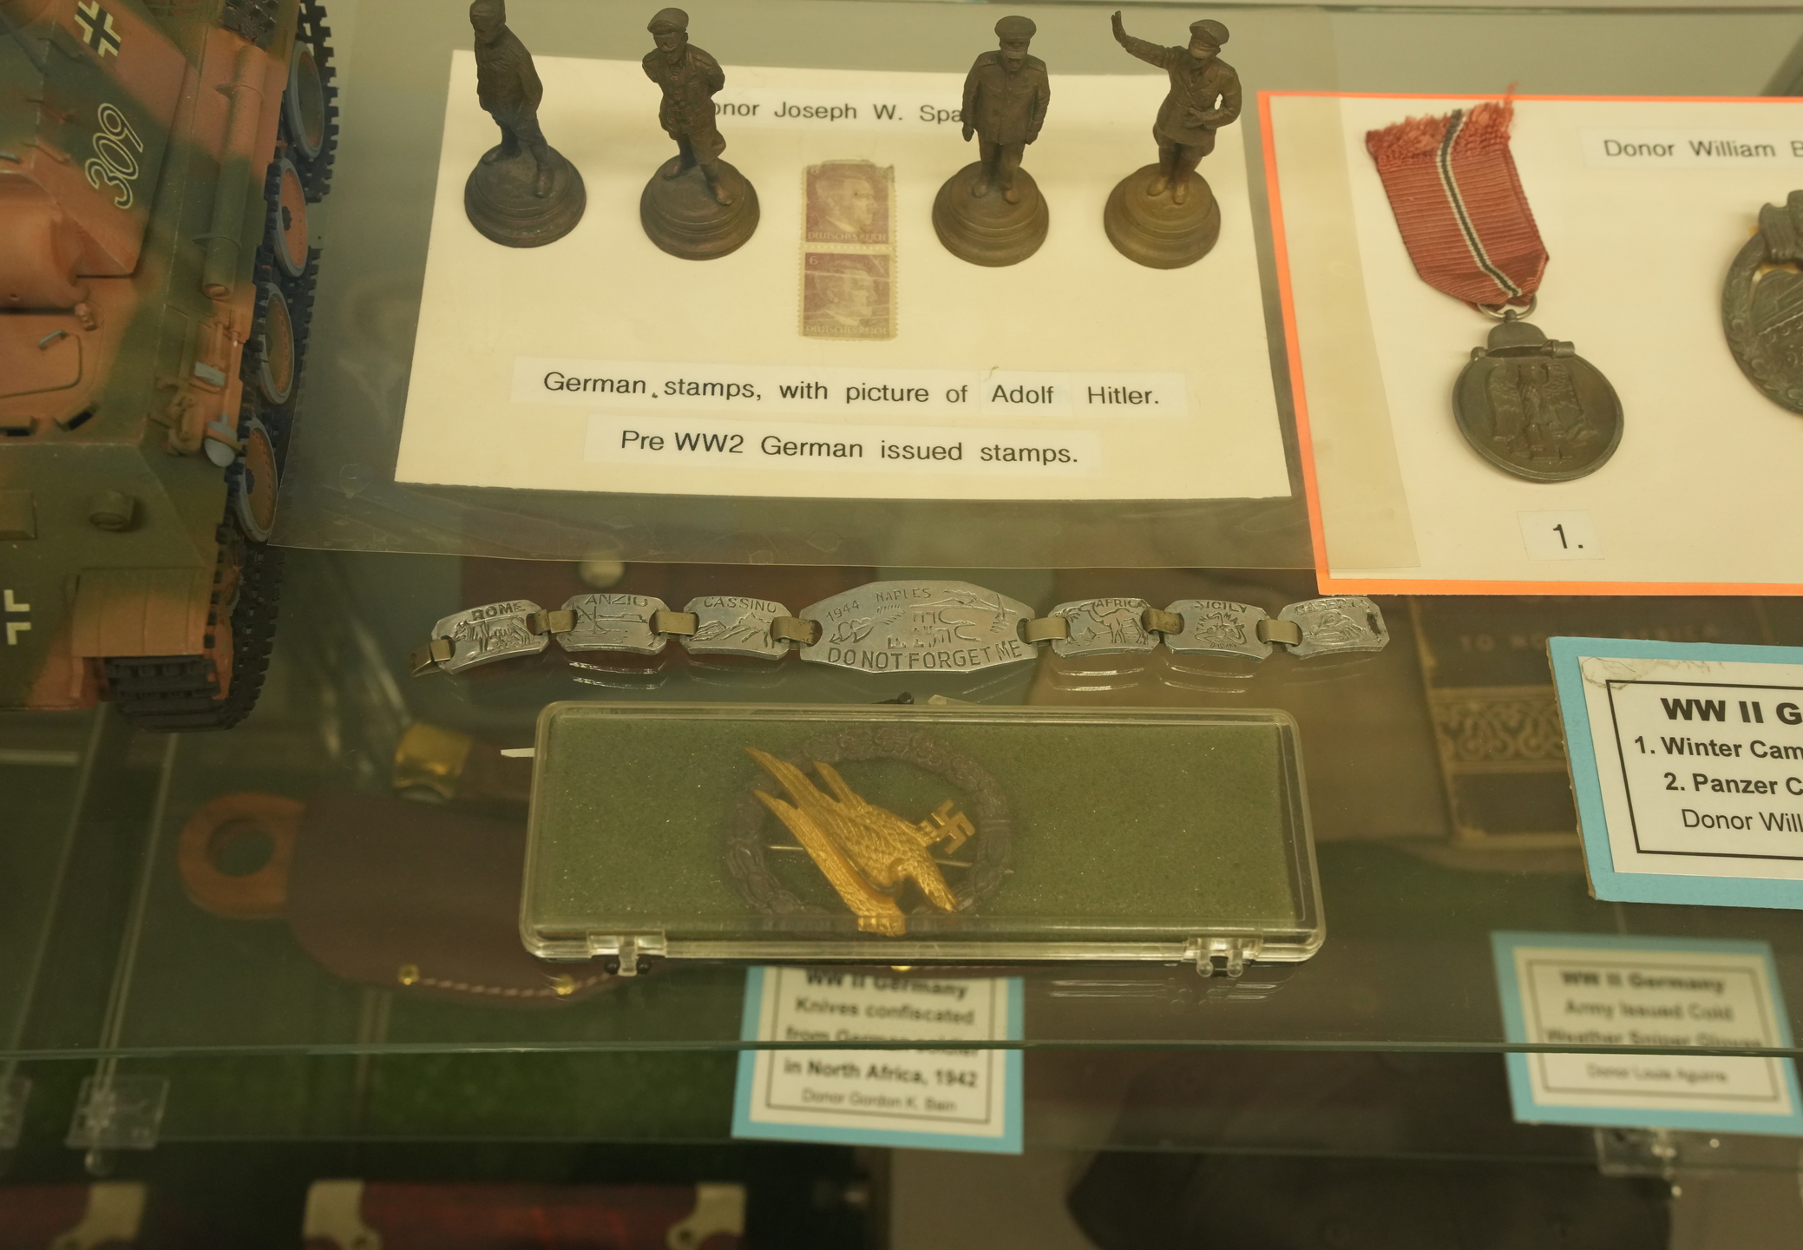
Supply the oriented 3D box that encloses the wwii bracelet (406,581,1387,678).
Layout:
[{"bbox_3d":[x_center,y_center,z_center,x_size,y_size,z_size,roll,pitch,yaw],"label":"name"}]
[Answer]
[{"bbox_3d":[0.001,0.000,0.362,0.193,0.006,0.021,0,63,-3],"label":"wwii bracelet"}]

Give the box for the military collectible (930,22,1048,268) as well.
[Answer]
[{"bbox_3d":[0.022,-0.104,0.385,0.026,0.061,0.026,6,63,0],"label":"military collectible"}]

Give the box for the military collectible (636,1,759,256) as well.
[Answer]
[{"bbox_3d":[-0.044,-0.105,0.382,0.027,0.060,0.027,14,63,4],"label":"military collectible"}]

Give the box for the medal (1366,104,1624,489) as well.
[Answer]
[{"bbox_3d":[0.133,-0.079,0.409,0.039,0.005,0.107,-4,64,-5],"label":"medal"}]

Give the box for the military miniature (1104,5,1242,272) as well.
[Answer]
[{"bbox_3d":[0.058,-0.106,0.387,0.033,0.061,0.027,19,64,7],"label":"military miniature"}]

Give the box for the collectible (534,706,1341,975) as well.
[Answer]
[{"bbox_3d":[0.004,0.038,0.337,0.147,0.017,0.053,1,63,-3],"label":"collectible"}]

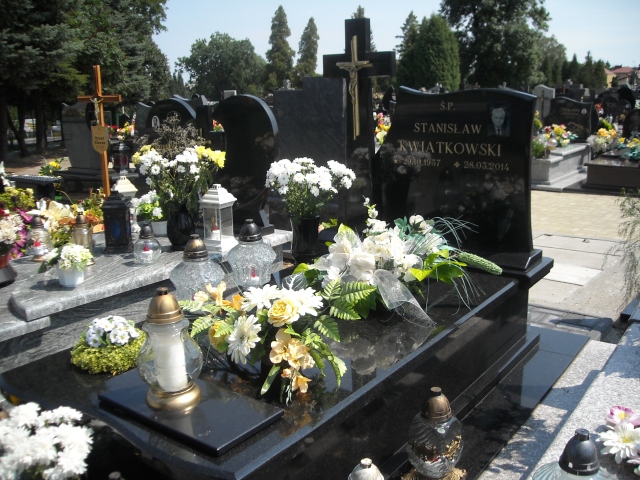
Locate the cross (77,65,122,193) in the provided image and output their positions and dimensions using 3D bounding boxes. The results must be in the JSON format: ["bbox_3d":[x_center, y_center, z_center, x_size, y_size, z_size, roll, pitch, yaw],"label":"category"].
[{"bbox_3d":[-1.735,-0.766,5.239,0.580,1.250,0.060,8,16,35],"label":"cross"}]

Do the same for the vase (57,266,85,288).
[{"bbox_3d":[-1.047,0.146,2.707,0.110,0.090,0.110,-5,13,-21],"label":"vase"}]

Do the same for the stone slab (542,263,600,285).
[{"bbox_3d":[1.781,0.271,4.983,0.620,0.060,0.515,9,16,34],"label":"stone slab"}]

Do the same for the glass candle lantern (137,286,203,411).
[{"bbox_3d":[-0.398,0.282,1.702,0.175,0.320,0.175,-3,12,-14],"label":"glass candle lantern"}]

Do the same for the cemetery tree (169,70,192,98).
[{"bbox_3d":[-16.168,-17.090,74.732,2.780,5.050,2.780,-2,12,-12],"label":"cemetery tree"}]

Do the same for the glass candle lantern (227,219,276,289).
[{"bbox_3d":[-0.309,0.071,2.837,0.214,0.314,0.214,-3,13,-6],"label":"glass candle lantern"}]

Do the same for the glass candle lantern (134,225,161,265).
[{"bbox_3d":[-0.833,0.016,3.105,0.130,0.180,0.130,-3,12,-15],"label":"glass candle lantern"}]

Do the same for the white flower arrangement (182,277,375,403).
[{"bbox_3d":[-0.125,0.272,1.965,0.540,0.300,0.400,-3,13,-4],"label":"white flower arrangement"}]

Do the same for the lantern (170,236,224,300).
[{"bbox_3d":[-0.494,0.138,2.573,0.218,0.312,0.218,-4,13,-11],"label":"lantern"}]

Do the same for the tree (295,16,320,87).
[{"bbox_3d":[-0.885,-13.017,47.736,1.800,6.600,1.800,-2,13,-1],"label":"tree"}]

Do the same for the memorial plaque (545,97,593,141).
[{"bbox_3d":[4.292,-2.094,11.200,0.820,0.760,0.120,8,14,33],"label":"memorial plaque"}]

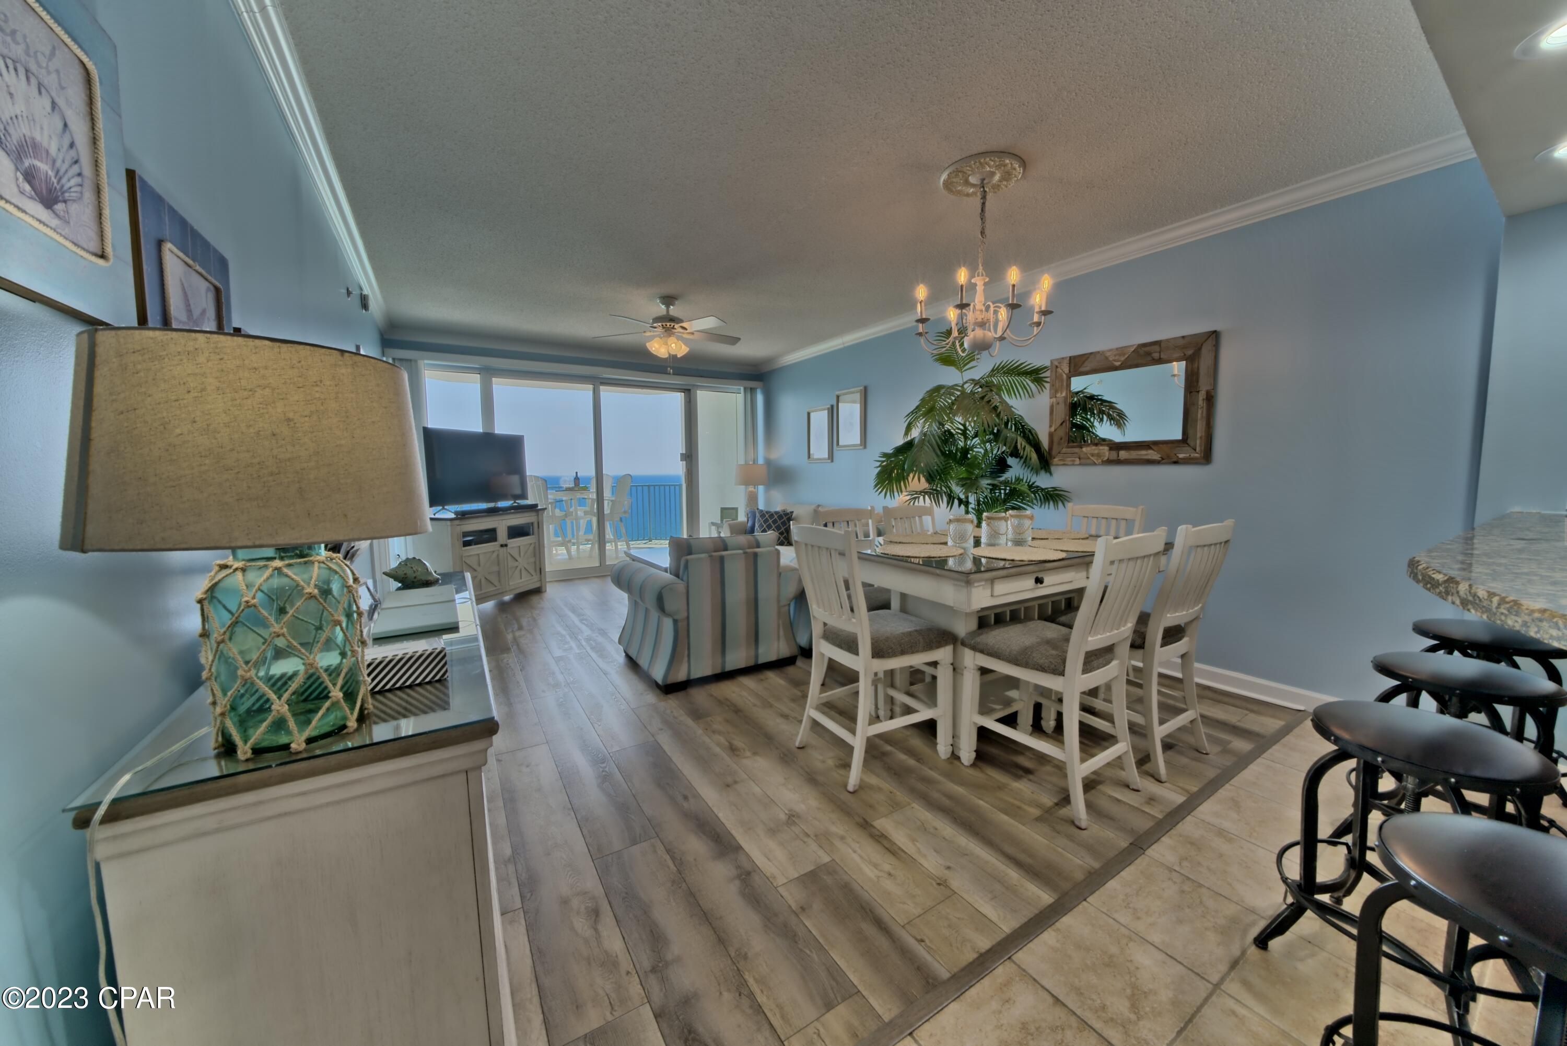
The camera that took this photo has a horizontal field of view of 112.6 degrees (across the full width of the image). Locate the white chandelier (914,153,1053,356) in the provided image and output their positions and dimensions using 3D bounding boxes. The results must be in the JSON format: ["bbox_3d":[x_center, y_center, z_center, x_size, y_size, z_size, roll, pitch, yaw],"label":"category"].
[{"bbox_3d":[1.008,-1.304,2.659,0.680,0.900,0.680,-4,7,-33],"label":"white chandelier"}]

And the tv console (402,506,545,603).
[{"bbox_3d":[-2.850,0.352,4.989,0.500,0.885,1.240,1,6,12],"label":"tv console"}]

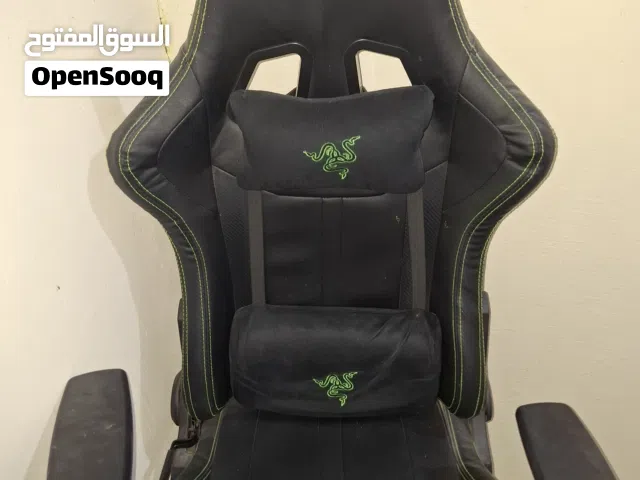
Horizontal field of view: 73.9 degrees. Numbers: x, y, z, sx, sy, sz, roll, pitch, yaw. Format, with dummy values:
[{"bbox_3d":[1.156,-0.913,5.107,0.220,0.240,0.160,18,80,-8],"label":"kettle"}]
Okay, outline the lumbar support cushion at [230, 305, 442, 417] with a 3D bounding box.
[{"bbox_3d":[0.026,0.194,0.690,0.335,0.175,0.105,0,10,0],"label":"lumbar support cushion"}]

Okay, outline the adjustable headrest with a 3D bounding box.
[{"bbox_3d":[0.015,-0.135,0.595,0.280,0.147,0.090,0,13,0],"label":"adjustable headrest"}]

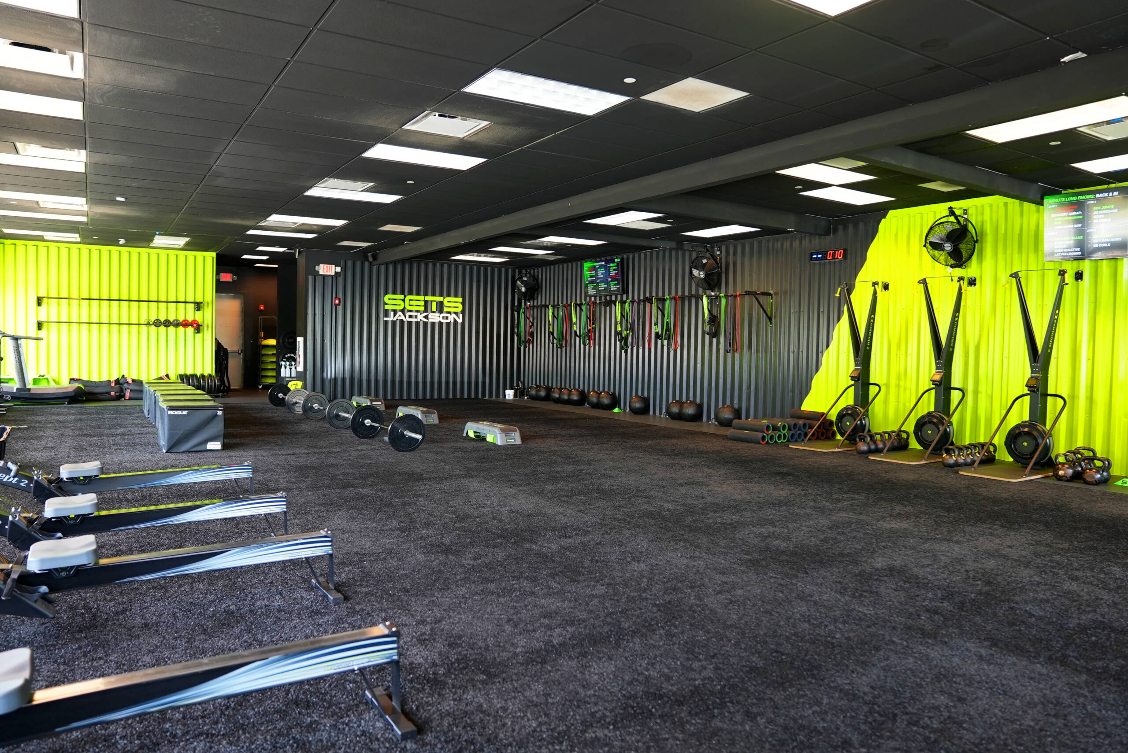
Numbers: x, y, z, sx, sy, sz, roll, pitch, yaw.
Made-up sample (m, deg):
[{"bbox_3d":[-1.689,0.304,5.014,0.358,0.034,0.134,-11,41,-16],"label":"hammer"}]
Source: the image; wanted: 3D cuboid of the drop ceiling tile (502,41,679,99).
[{"bbox_3d":[0.215,-2.084,5.121,1.200,0.020,0.600,-1,3,-32],"label":"drop ceiling tile"}]

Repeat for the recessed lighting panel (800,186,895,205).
[{"bbox_3d":[3.533,-2.243,9.324,1.200,0.060,0.600,-1,3,-32],"label":"recessed lighting panel"}]

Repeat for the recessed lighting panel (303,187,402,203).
[{"bbox_3d":[-2.719,-2.363,9.776,1.200,0.060,0.600,-1,3,-32],"label":"recessed lighting panel"}]

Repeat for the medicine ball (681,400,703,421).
[{"bbox_3d":[2.115,0.571,12.408,0.357,0.357,0.357,1,3,0],"label":"medicine ball"}]

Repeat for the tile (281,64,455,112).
[{"bbox_3d":[-1.455,-2.146,5.554,1.219,0.030,0.610,-1,3,-33],"label":"tile"}]

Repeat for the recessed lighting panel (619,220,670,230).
[{"bbox_3d":[1.229,-2.332,11.514,0.620,0.050,0.600,-1,3,-32],"label":"recessed lighting panel"}]

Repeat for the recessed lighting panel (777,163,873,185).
[{"bbox_3d":[2.676,-2.118,7.795,1.200,0.050,0.590,-1,3,-32],"label":"recessed lighting panel"}]

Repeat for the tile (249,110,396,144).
[{"bbox_3d":[-2.091,-2.177,6.529,1.200,0.025,0.600,-1,3,-32],"label":"tile"}]

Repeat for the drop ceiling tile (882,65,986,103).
[{"bbox_3d":[2.592,-2.067,5.309,0.525,0.030,0.610,-1,3,-33],"label":"drop ceiling tile"}]

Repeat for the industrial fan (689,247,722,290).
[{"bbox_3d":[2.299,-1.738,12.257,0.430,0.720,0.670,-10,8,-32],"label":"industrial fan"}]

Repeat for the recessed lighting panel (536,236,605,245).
[{"bbox_3d":[0.208,-2.468,13.732,1.200,0.030,0.600,-1,3,-32],"label":"recessed lighting panel"}]

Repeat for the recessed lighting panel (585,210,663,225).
[{"bbox_3d":[0.885,-2.376,11.193,0.610,0.060,1.219,-1,3,-33],"label":"recessed lighting panel"}]

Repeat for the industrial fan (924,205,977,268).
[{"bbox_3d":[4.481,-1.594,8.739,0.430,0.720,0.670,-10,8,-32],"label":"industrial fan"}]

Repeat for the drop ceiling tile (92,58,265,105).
[{"bbox_3d":[-2.776,-2.139,5.437,1.219,0.030,0.610,-1,3,-33],"label":"drop ceiling tile"}]

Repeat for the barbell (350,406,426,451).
[{"bbox_3d":[-2.212,0.634,9.345,0.450,0.450,2.180,-1,3,-35],"label":"barbell"}]

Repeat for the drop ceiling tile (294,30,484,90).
[{"bbox_3d":[-1.117,-2.107,5.043,1.200,0.020,0.600,-1,3,-32],"label":"drop ceiling tile"}]

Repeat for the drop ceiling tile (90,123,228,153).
[{"bbox_3d":[-3.750,-2.224,6.980,1.219,0.030,0.610,-1,3,-33],"label":"drop ceiling tile"}]

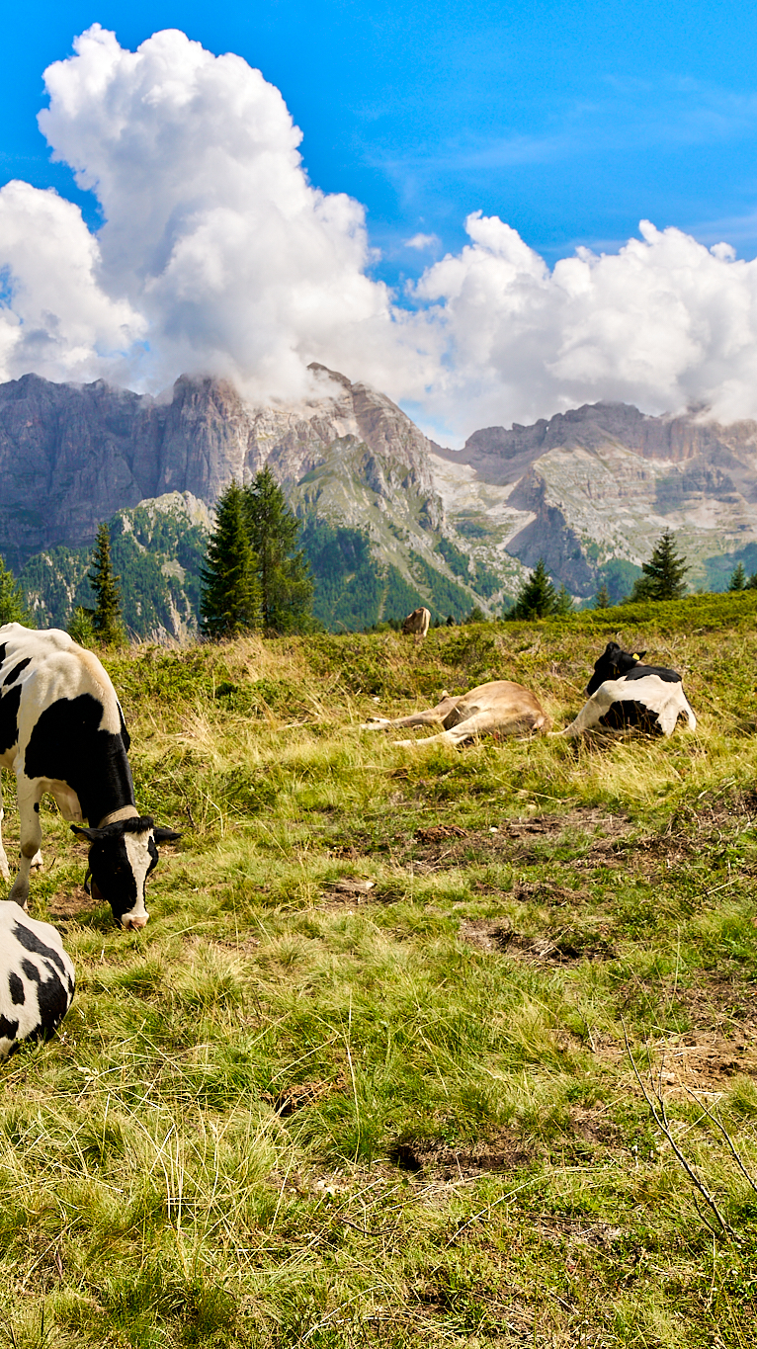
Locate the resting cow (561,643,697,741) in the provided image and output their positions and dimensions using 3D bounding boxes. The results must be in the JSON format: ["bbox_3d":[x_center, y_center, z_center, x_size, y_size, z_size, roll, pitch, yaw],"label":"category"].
[{"bbox_3d":[2.150,0.130,11.800,0.820,0.800,1.600,-1,3,-21],"label":"resting cow"}]

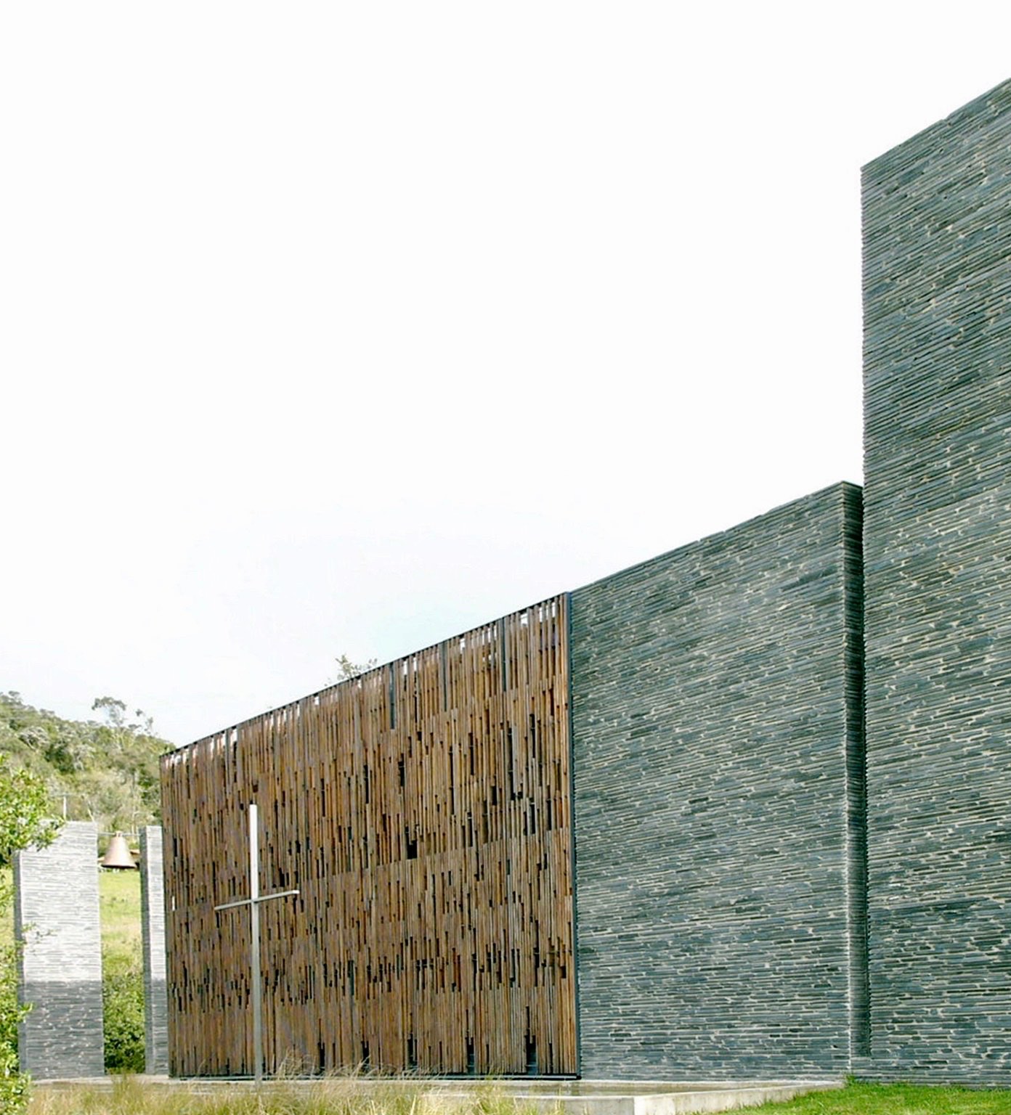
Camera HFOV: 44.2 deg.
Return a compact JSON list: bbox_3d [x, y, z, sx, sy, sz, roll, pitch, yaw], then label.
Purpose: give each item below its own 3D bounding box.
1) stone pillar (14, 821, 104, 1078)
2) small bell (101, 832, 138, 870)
[{"bbox_3d":[-6.653,5.782,18.605,1.089,3.550,0.420,4,-9,-35],"label":"stone pillar"},{"bbox_3d":[-5.919,4.493,19.118,0.535,0.562,0.535,4,-9,-35],"label":"small bell"}]

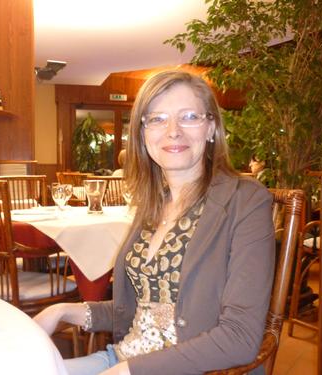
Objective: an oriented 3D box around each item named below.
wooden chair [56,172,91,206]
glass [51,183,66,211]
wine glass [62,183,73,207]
[{"bbox_3d":[-0.691,0.330,4.722,0.510,0.960,0.510,3,4,41],"label":"wooden chair"},{"bbox_3d":[-0.645,0.060,3.007,0.080,0.175,0.080,0,3,0],"label":"glass"},{"bbox_3d":[-0.605,0.059,3.107,0.078,0.168,0.078,0,3,0],"label":"wine glass"}]

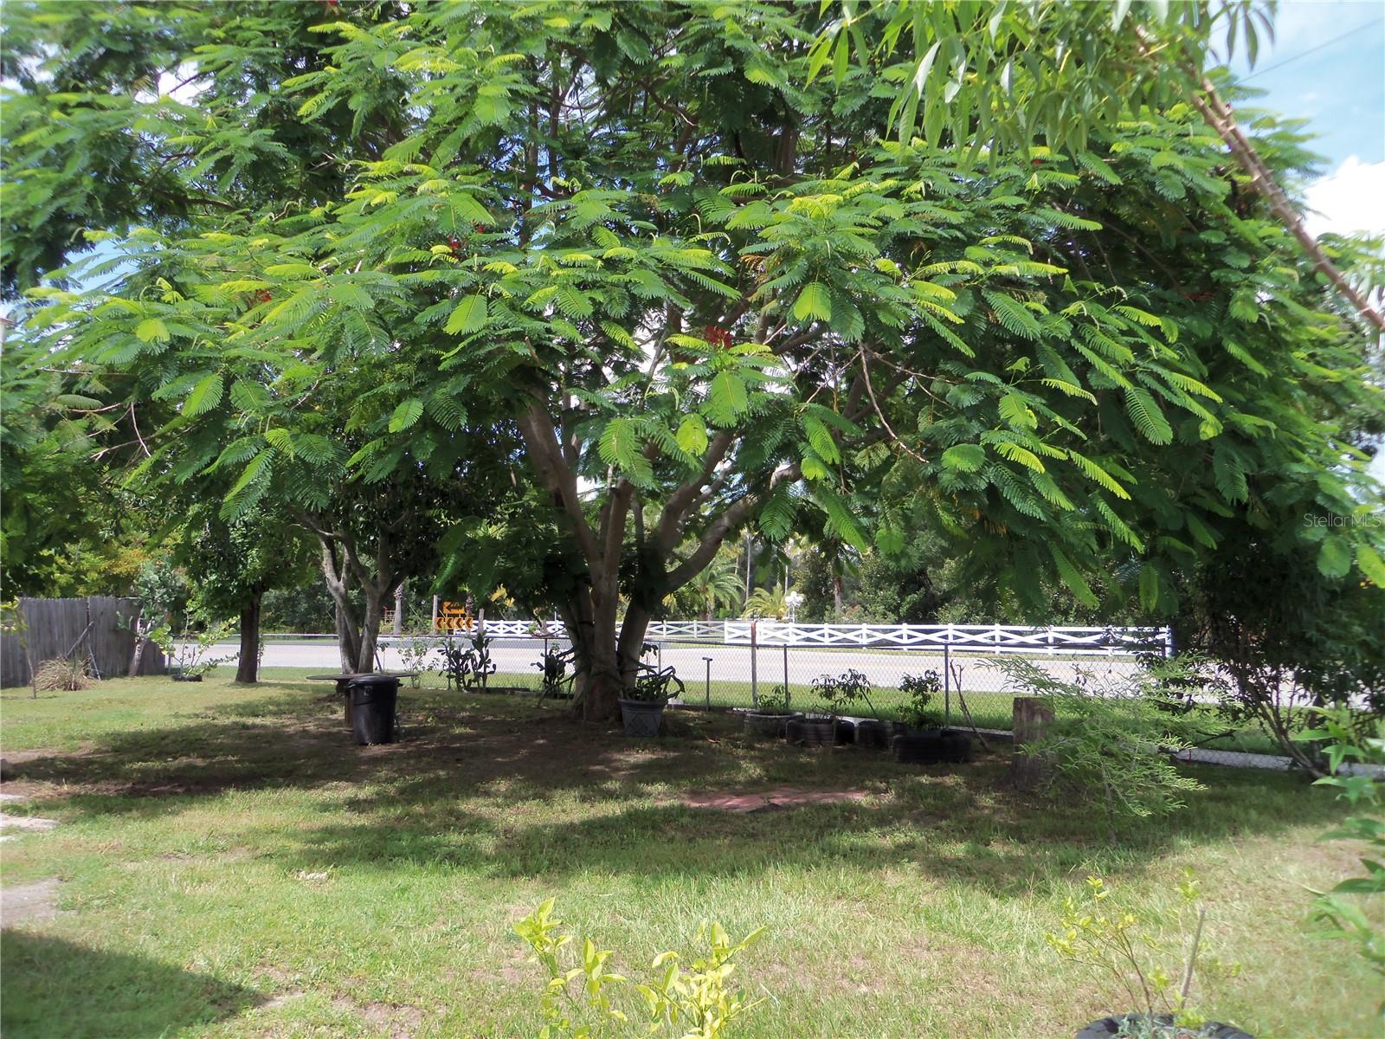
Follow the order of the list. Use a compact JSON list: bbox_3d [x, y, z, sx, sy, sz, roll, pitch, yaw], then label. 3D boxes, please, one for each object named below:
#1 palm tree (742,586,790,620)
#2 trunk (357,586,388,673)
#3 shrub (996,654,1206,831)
[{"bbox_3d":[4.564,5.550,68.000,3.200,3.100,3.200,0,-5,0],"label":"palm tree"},{"bbox_3d":[-6.185,2.305,21.600,0.500,2.040,0.420,1,-5,-16],"label":"trunk"},{"bbox_3d":[2.829,1.586,7.800,1.400,1.250,1.250,0,-5,0],"label":"shrub"}]

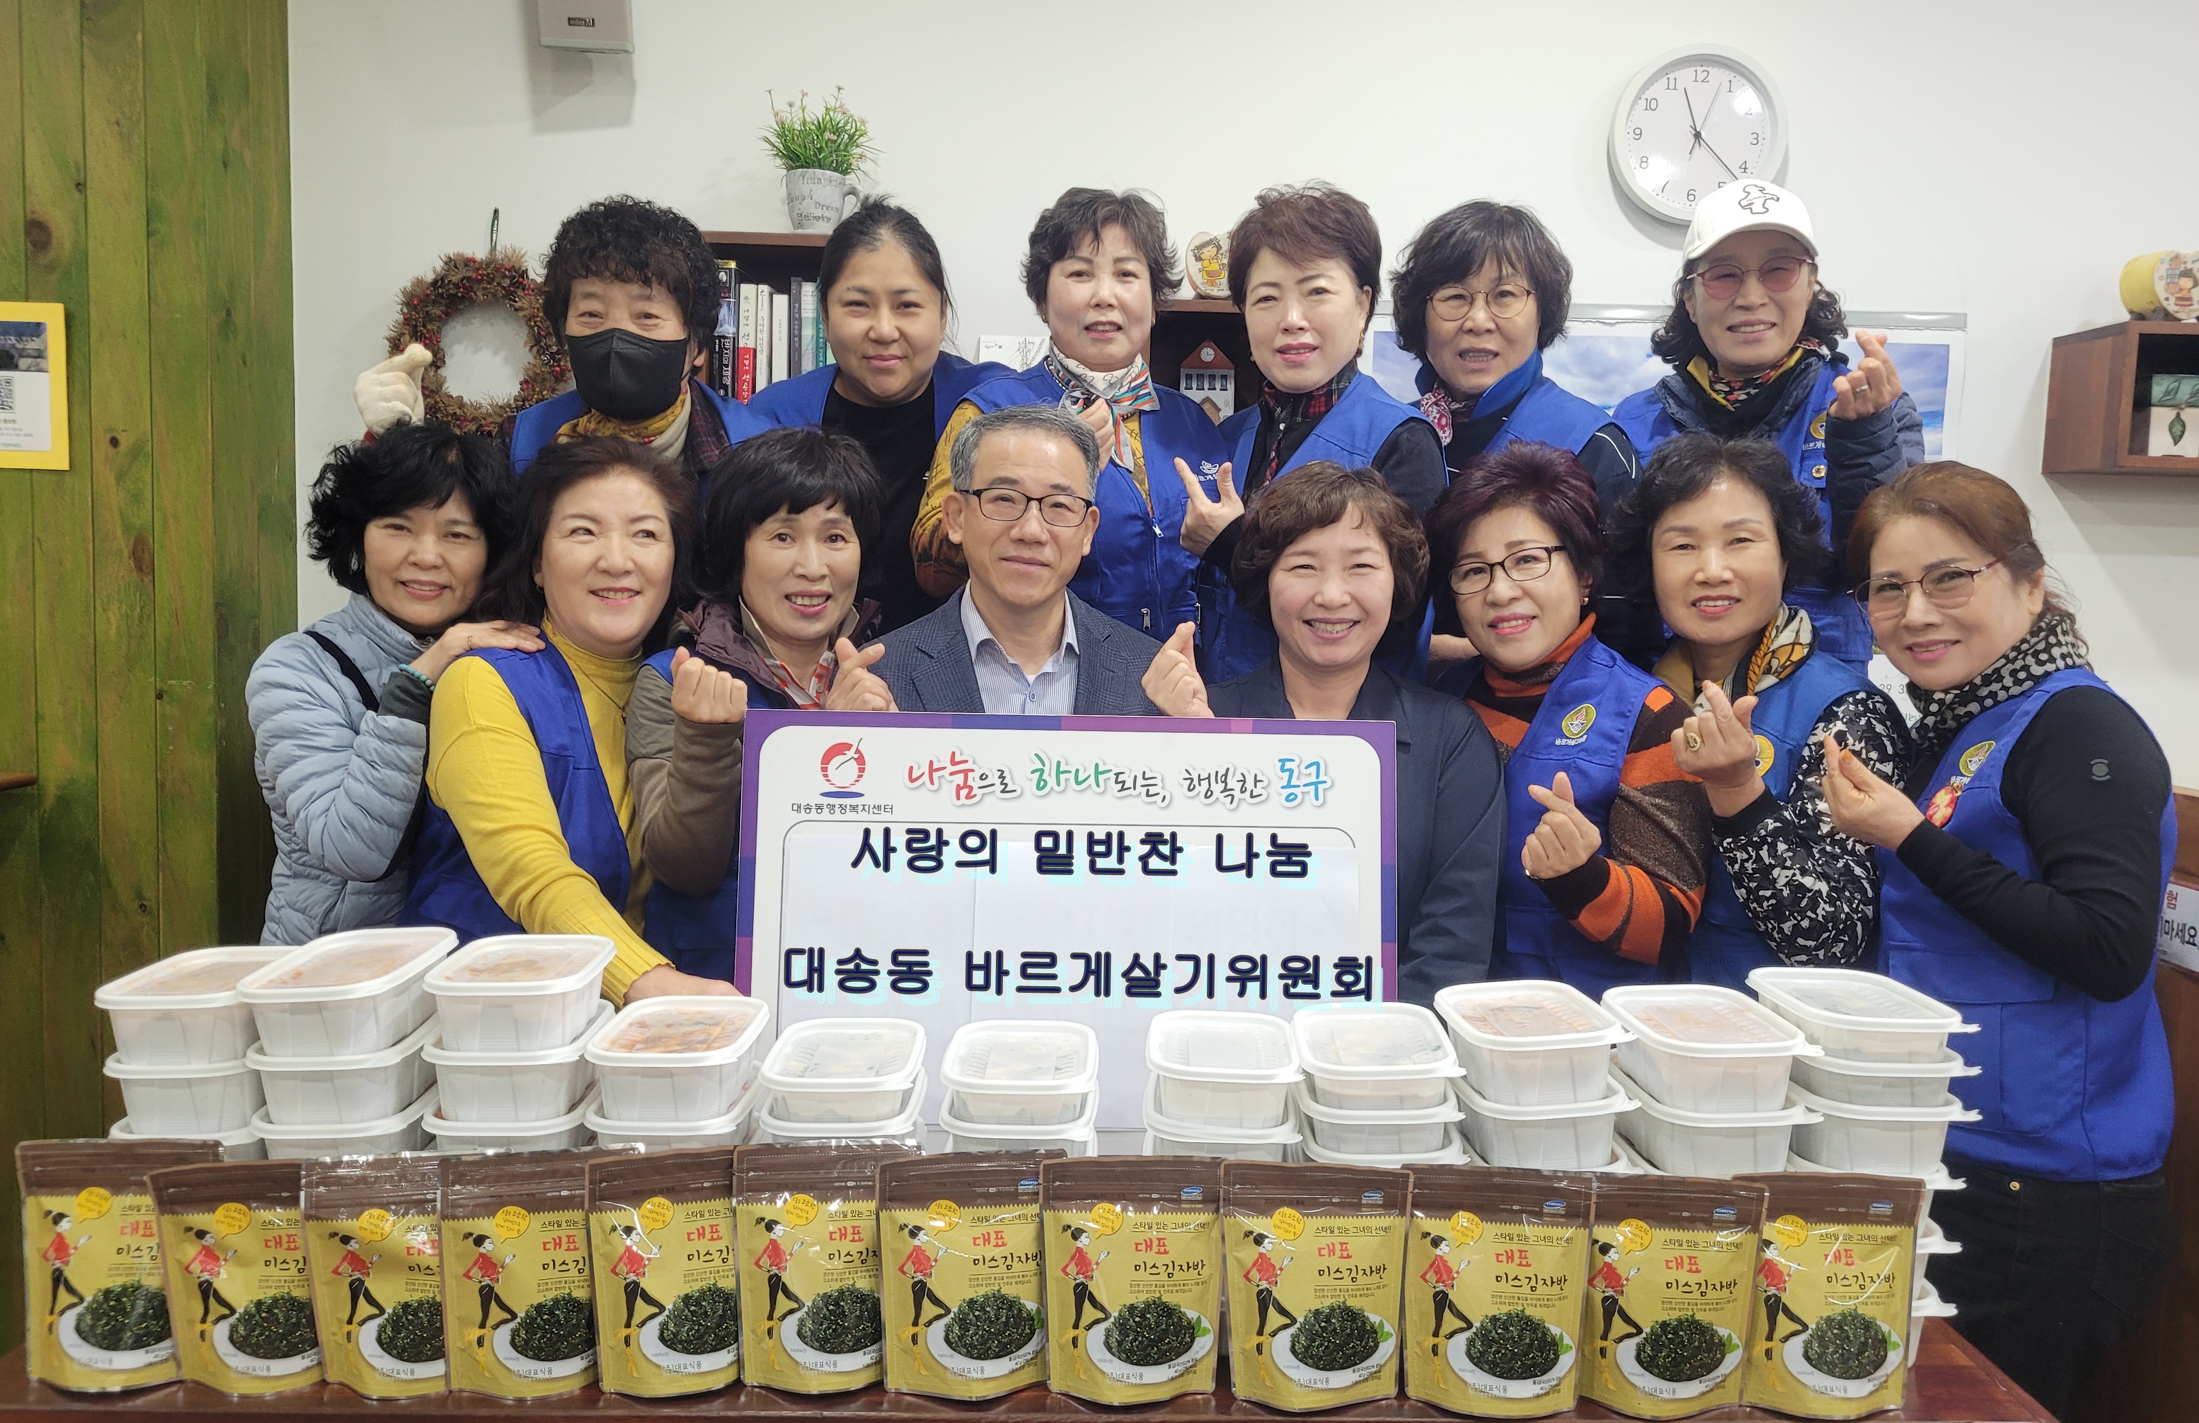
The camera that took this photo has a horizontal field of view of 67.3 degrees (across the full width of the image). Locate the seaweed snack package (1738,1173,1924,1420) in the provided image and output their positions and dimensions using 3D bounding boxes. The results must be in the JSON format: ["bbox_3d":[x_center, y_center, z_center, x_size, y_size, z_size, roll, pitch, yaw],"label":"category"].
[{"bbox_3d":[0.557,0.444,1.266,0.142,0.177,0.050,1,0,1],"label":"seaweed snack package"}]

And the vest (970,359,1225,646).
[{"bbox_3d":[0.006,-0.155,2.170,0.400,0.600,0.260,1,5,-5],"label":"vest"}]

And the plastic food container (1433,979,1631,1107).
[{"bbox_3d":[0.363,0.284,1.415,0.130,0.058,0.182,-1,5,-3],"label":"plastic food container"}]

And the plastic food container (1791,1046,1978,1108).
[{"bbox_3d":[0.701,0.321,1.544,0.140,0.042,0.202,1,4,-4],"label":"plastic food container"}]

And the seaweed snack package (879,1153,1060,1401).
[{"bbox_3d":[-0.100,0.431,1.268,0.142,0.177,0.050,1,0,-7],"label":"seaweed snack package"}]

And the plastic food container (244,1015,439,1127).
[{"bbox_3d":[-0.634,0.301,1.423,0.131,0.058,0.183,1,5,-1],"label":"plastic food container"}]

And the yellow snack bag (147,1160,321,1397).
[{"bbox_3d":[-0.639,0.428,1.257,0.138,0.178,0.045,0,11,-8],"label":"yellow snack bag"}]

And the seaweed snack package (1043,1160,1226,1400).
[{"bbox_3d":[0.028,0.435,1.273,0.138,0.186,0.045,1,4,-4],"label":"seaweed snack package"}]

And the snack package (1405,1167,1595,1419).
[{"bbox_3d":[0.302,0.439,1.261,0.142,0.177,0.050,2,0,6],"label":"snack package"}]

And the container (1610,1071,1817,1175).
[{"bbox_3d":[0.517,0.346,1.425,0.131,0.058,0.183,1,5,-1],"label":"container"}]

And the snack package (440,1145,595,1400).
[{"bbox_3d":[-0.462,0.461,1.360,0.152,0.200,0.055,0,4,-9],"label":"snack package"}]

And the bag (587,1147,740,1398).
[{"bbox_3d":[-0.324,0.427,1.264,0.142,0.177,0.050,0,1,-12],"label":"bag"}]

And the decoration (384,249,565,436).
[{"bbox_3d":[-0.973,-0.573,2.580,0.285,0.290,0.060,1,4,-1],"label":"decoration"}]

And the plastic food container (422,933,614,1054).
[{"bbox_3d":[-0.517,0.252,1.488,0.134,0.061,0.202,1,4,-4],"label":"plastic food container"}]

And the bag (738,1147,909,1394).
[{"bbox_3d":[-0.213,0.429,1.284,0.138,0.186,0.045,1,4,-4],"label":"bag"}]

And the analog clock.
[{"bbox_3d":[0.990,-0.953,2.730,0.288,0.288,0.045,1,5,-1],"label":"analog clock"}]

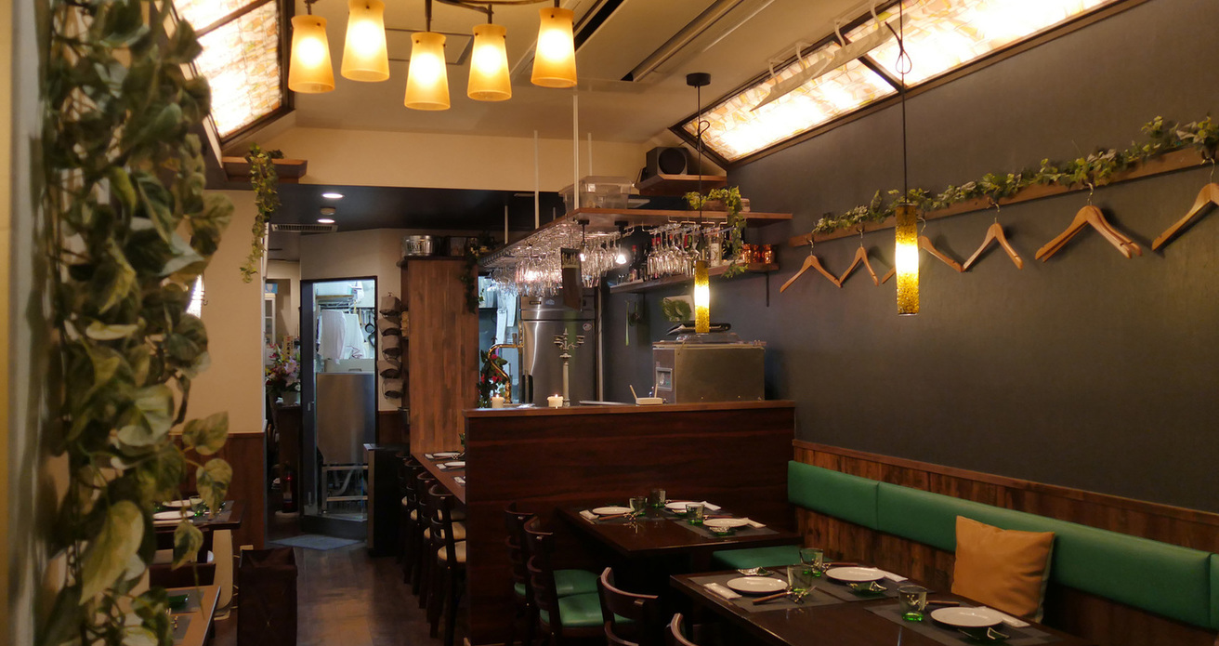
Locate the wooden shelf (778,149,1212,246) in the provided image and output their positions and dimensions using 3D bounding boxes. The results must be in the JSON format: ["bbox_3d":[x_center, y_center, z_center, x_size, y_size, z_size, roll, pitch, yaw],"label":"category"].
[{"bbox_3d":[1.345,-0.457,3.974,0.027,0.058,2.632,0,-1,-18],"label":"wooden shelf"}]

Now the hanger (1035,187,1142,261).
[{"bbox_3d":[1.536,-0.330,3.189,0.090,0.223,0.430,0,-1,-21],"label":"hanger"}]

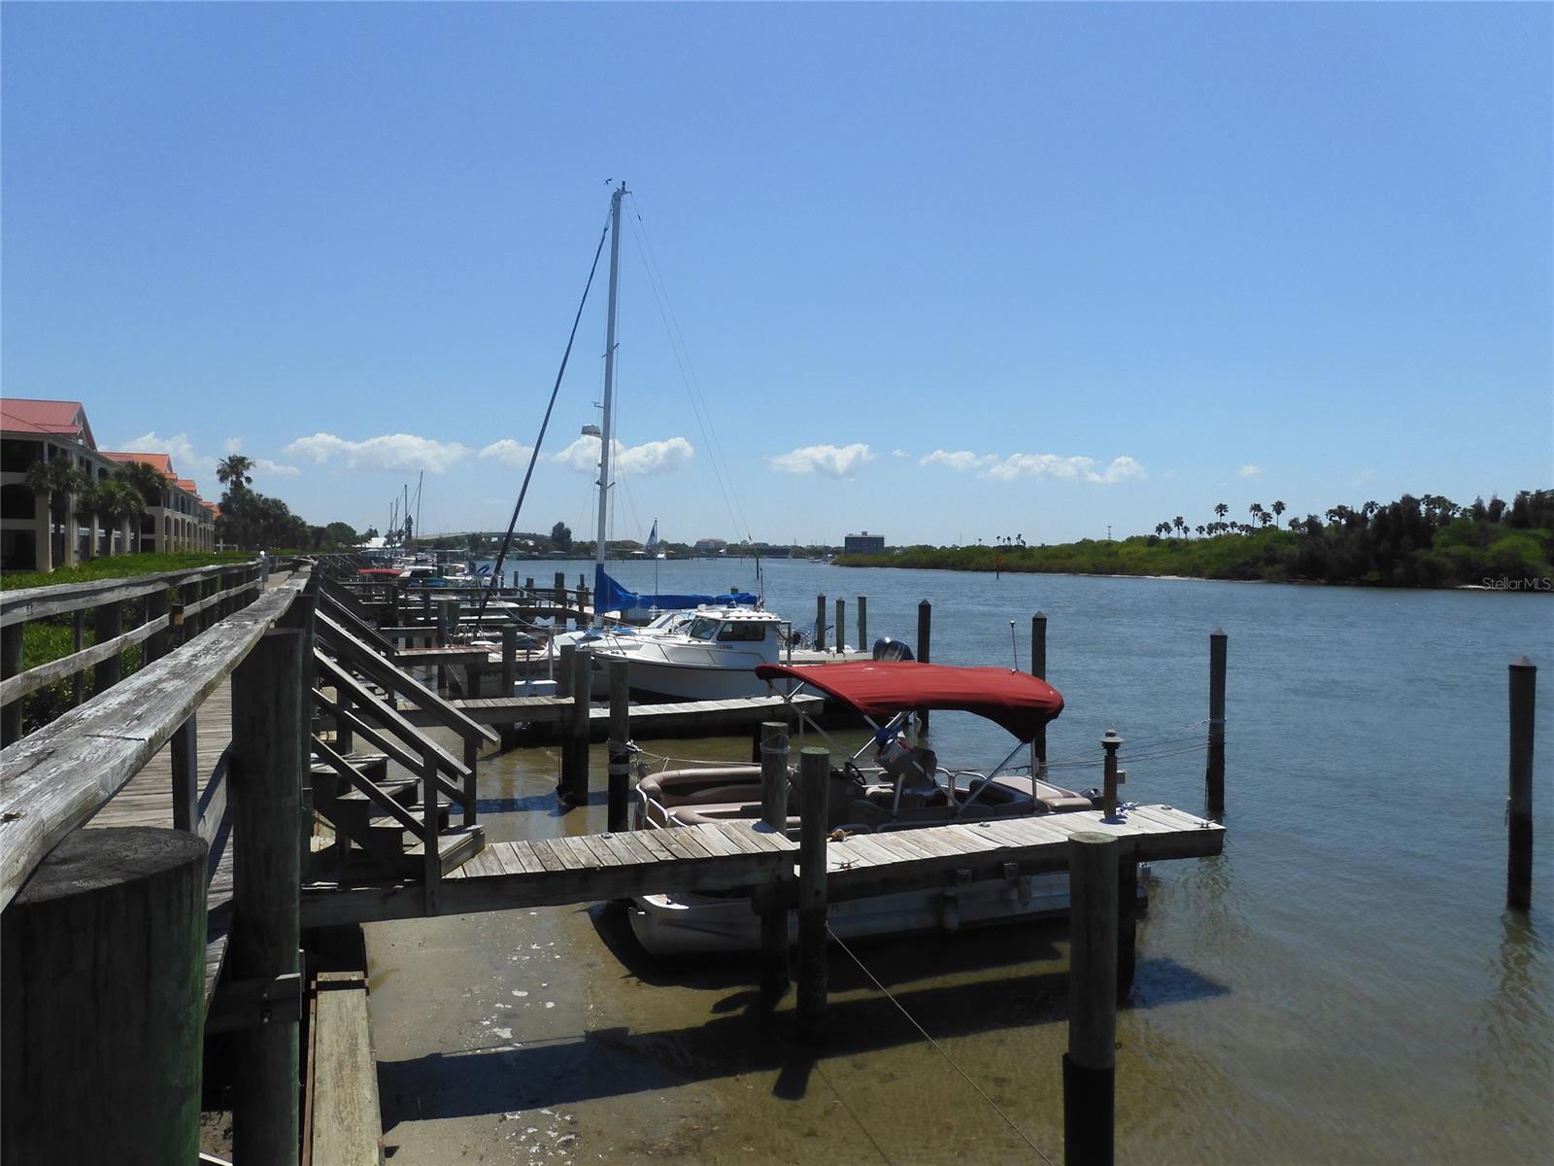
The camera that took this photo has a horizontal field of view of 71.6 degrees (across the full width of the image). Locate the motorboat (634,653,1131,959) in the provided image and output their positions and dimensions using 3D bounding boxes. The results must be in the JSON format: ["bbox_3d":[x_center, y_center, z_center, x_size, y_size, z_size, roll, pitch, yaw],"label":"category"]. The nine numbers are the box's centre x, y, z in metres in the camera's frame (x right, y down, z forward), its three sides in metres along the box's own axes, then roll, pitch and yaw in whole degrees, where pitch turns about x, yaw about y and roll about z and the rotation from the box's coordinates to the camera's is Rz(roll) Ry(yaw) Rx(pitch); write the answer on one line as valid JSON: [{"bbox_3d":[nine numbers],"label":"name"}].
[{"bbox_3d":[1.076,2.460,12.617,6.100,2.800,2.500,-1,2,-18],"label":"motorboat"}]

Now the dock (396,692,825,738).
[{"bbox_3d":[-2.835,2.189,18.130,7.570,0.520,1.050,0,2,-23],"label":"dock"}]

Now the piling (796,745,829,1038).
[{"bbox_3d":[0.307,2.518,9.053,0.244,2.302,0.244,1,1,0],"label":"piling"}]

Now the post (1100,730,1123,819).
[{"bbox_3d":[3.393,1.943,10.950,0.180,0.913,0.180,-1,2,-19],"label":"post"}]

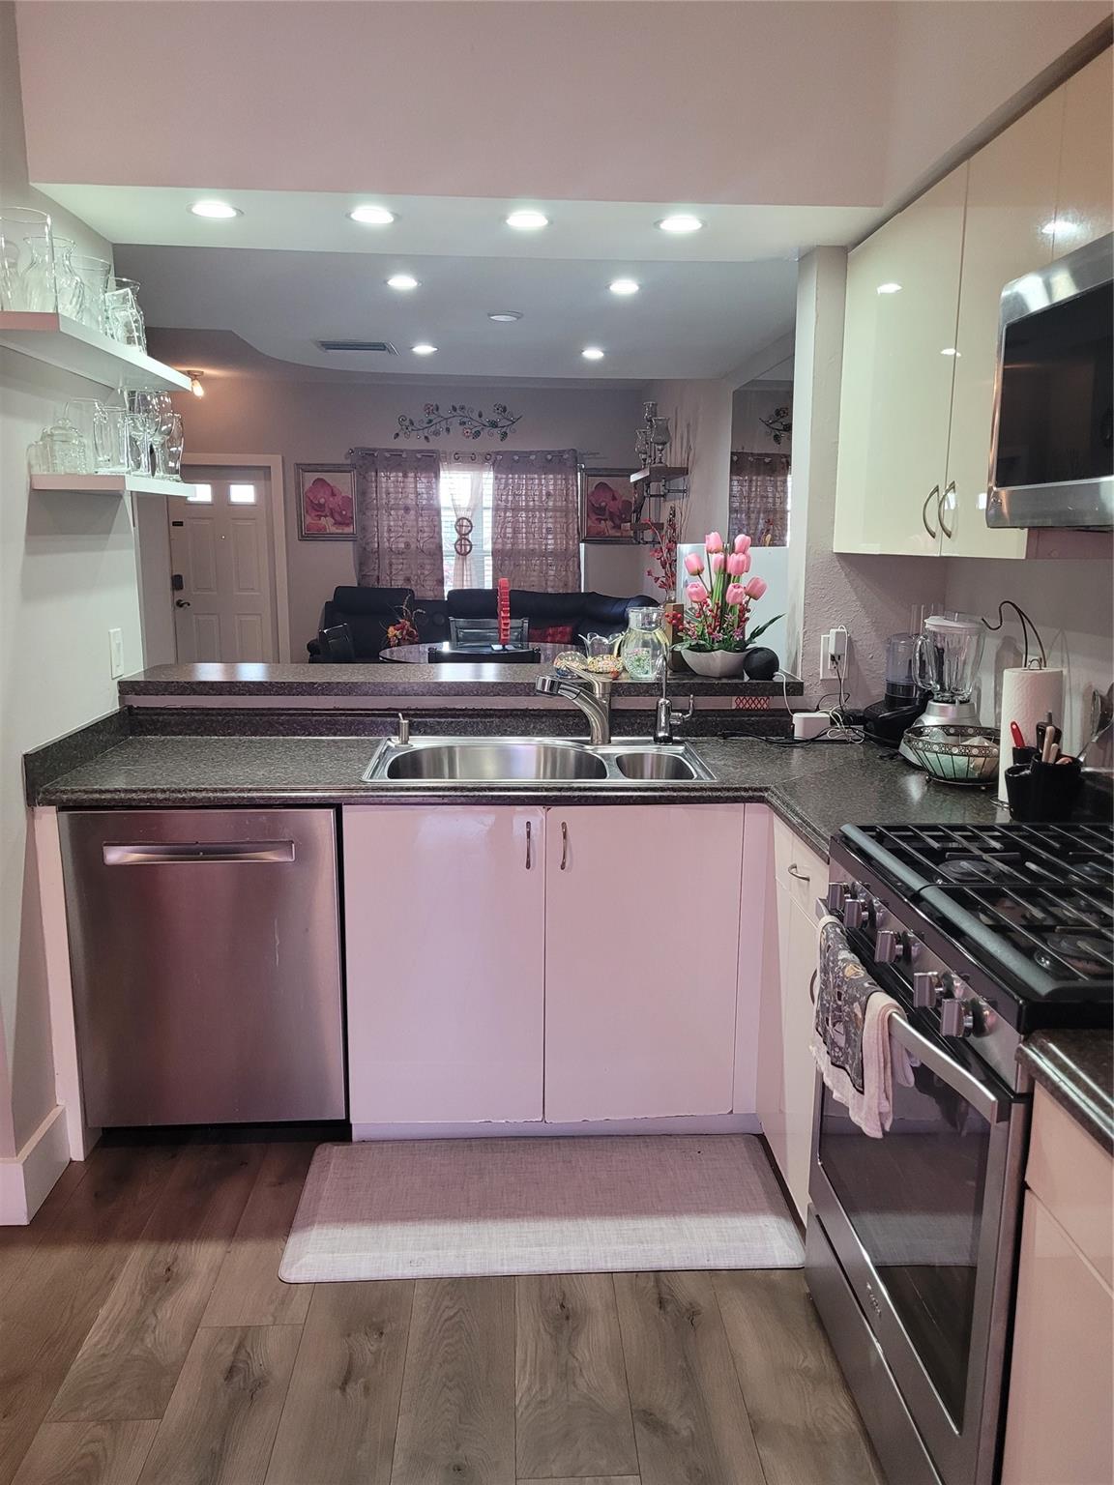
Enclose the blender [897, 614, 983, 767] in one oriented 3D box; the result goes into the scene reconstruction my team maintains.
[{"bbox_3d":[0.989,-0.136,2.799,0.200,0.381,0.185,-2,11,-11],"label":"blender"}]

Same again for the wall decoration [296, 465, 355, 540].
[{"bbox_3d":[-1.919,-1.993,9.233,0.461,0.604,0.040,0,11,-3],"label":"wall decoration"}]

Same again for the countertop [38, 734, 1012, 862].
[{"bbox_3d":[-0.025,0.112,2.598,2.265,0.042,1.070,0,11,-3],"label":"countertop"}]

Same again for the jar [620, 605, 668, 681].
[{"bbox_3d":[0.252,-0.290,3.220,0.136,0.205,0.136,0,11,0],"label":"jar"}]

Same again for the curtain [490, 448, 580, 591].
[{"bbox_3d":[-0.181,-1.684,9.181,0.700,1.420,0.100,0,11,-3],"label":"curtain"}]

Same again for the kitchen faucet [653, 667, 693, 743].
[{"bbox_3d":[0.322,-0.114,3.039,0.115,0.243,0.130,1,11,5],"label":"kitchen faucet"}]

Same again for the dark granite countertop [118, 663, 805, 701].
[{"bbox_3d":[-0.266,-0.191,3.343,1.910,0.042,0.440,0,11,-3],"label":"dark granite countertop"}]

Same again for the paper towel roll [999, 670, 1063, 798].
[{"bbox_3d":[1.003,-0.011,2.373,0.118,0.281,0.118,0,11,0],"label":"paper towel roll"}]

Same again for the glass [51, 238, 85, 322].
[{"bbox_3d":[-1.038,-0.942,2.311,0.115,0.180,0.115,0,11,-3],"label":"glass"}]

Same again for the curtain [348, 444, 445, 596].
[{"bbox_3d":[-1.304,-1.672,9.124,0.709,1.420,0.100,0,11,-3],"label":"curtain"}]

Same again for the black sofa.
[{"bbox_3d":[-0.557,-0.698,8.764,2.650,1.020,1.150,0,11,-3],"label":"black sofa"}]

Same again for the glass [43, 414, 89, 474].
[{"bbox_3d":[-1.125,-0.685,2.567,0.112,0.138,0.112,0,11,-3],"label":"glass"}]

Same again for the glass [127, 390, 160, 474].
[{"bbox_3d":[-1.040,-0.770,2.800,0.086,0.221,0.086,0,11,-3],"label":"glass"}]

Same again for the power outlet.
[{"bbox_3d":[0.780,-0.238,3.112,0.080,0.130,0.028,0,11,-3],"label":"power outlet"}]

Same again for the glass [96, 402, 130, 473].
[{"bbox_3d":[-1.077,-0.731,2.709,0.085,0.176,0.085,0,11,-3],"label":"glass"}]

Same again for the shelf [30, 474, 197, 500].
[{"bbox_3d":[-1.093,-0.643,2.807,0.208,0.034,0.585,0,11,-3],"label":"shelf"}]

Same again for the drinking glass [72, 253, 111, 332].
[{"bbox_3d":[-1.030,-0.964,2.460,0.088,0.165,0.088,0,11,-3],"label":"drinking glass"}]

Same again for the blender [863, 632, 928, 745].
[{"bbox_3d":[0.941,-0.155,2.994,0.220,0.345,0.200,-9,14,-39],"label":"blender"}]

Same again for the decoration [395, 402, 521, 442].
[{"bbox_3d":[-0.808,-2.638,9.170,1.035,0.303,0.040,0,11,-3],"label":"decoration"}]

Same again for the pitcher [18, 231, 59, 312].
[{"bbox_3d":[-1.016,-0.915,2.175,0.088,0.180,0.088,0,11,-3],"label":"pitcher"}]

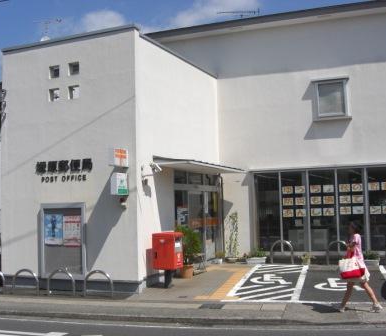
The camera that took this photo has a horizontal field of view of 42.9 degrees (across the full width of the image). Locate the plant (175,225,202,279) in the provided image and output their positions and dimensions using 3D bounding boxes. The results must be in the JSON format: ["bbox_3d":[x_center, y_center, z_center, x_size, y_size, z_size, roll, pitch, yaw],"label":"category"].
[{"bbox_3d":[-0.062,2.193,12.953,0.670,1.377,0.670,-3,-4,23],"label":"plant"}]

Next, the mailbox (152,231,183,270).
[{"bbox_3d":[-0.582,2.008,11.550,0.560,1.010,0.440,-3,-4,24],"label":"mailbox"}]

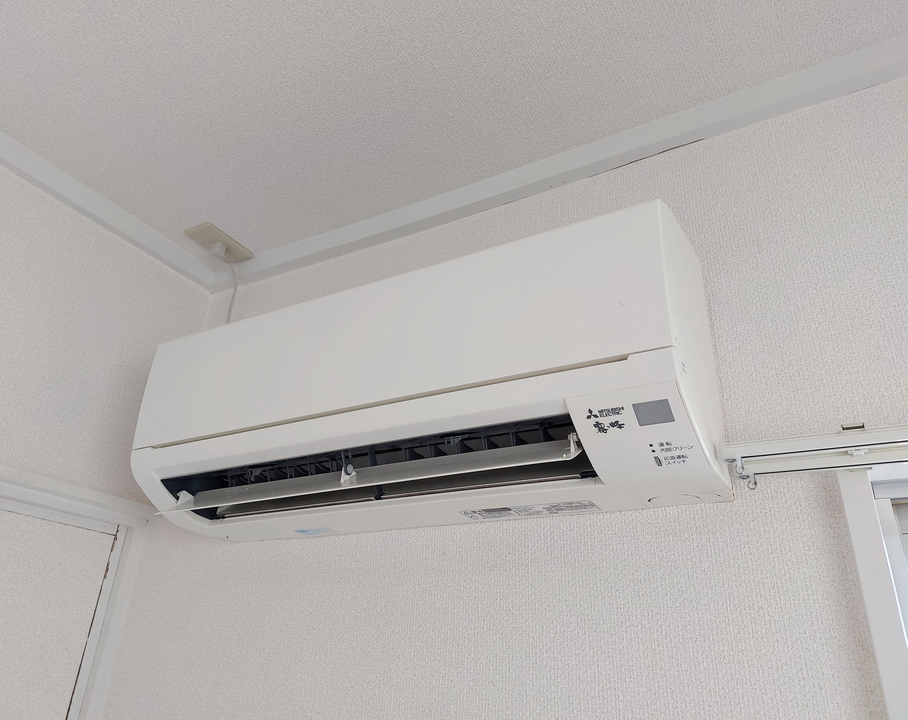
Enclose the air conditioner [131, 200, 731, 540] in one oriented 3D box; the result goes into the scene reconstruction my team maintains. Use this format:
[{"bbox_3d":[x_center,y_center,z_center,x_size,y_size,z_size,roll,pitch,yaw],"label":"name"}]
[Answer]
[{"bbox_3d":[-0.077,0.055,0.924,0.799,0.303,0.235,-12,-29,28],"label":"air conditioner"}]

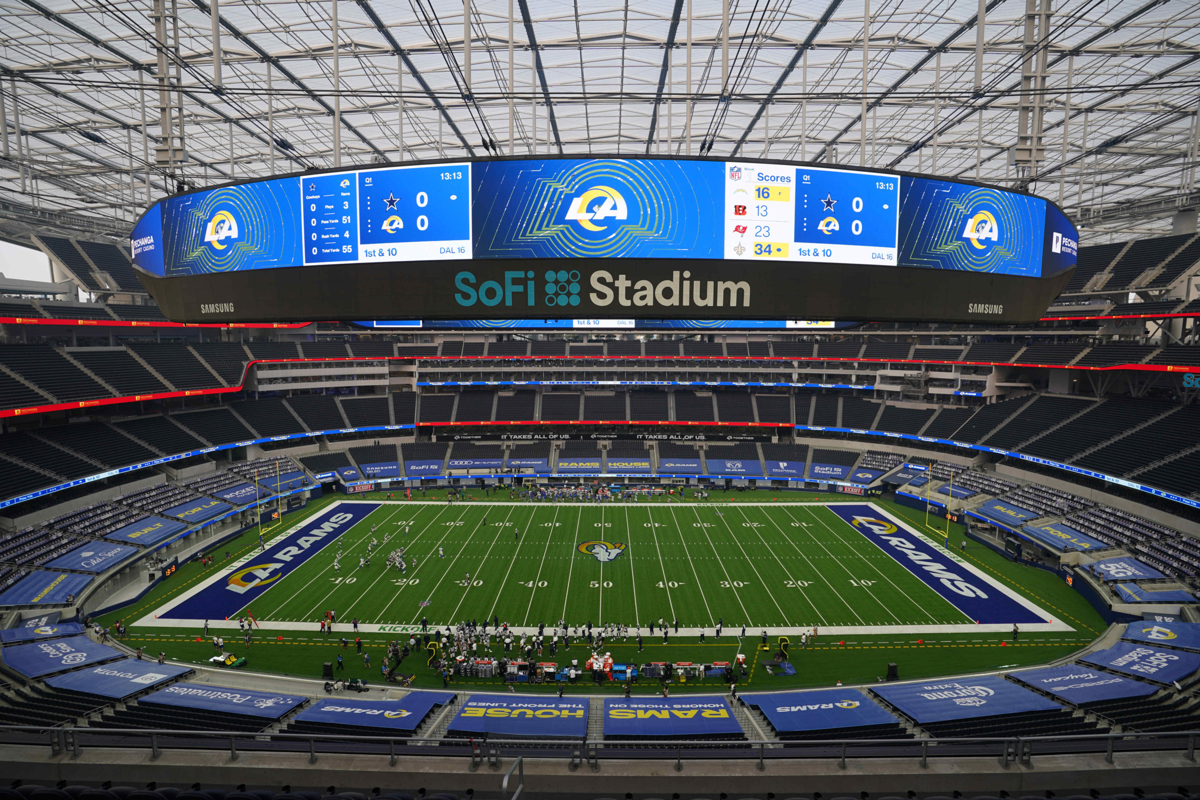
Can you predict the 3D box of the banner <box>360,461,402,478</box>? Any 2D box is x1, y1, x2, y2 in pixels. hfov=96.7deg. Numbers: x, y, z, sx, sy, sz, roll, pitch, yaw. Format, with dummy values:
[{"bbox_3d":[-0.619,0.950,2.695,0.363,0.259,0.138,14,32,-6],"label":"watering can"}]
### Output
[{"bbox_3d":[-52.120,16.860,126.930,8.440,0.350,8.040,-1,20,-27],"label":"banner"}]

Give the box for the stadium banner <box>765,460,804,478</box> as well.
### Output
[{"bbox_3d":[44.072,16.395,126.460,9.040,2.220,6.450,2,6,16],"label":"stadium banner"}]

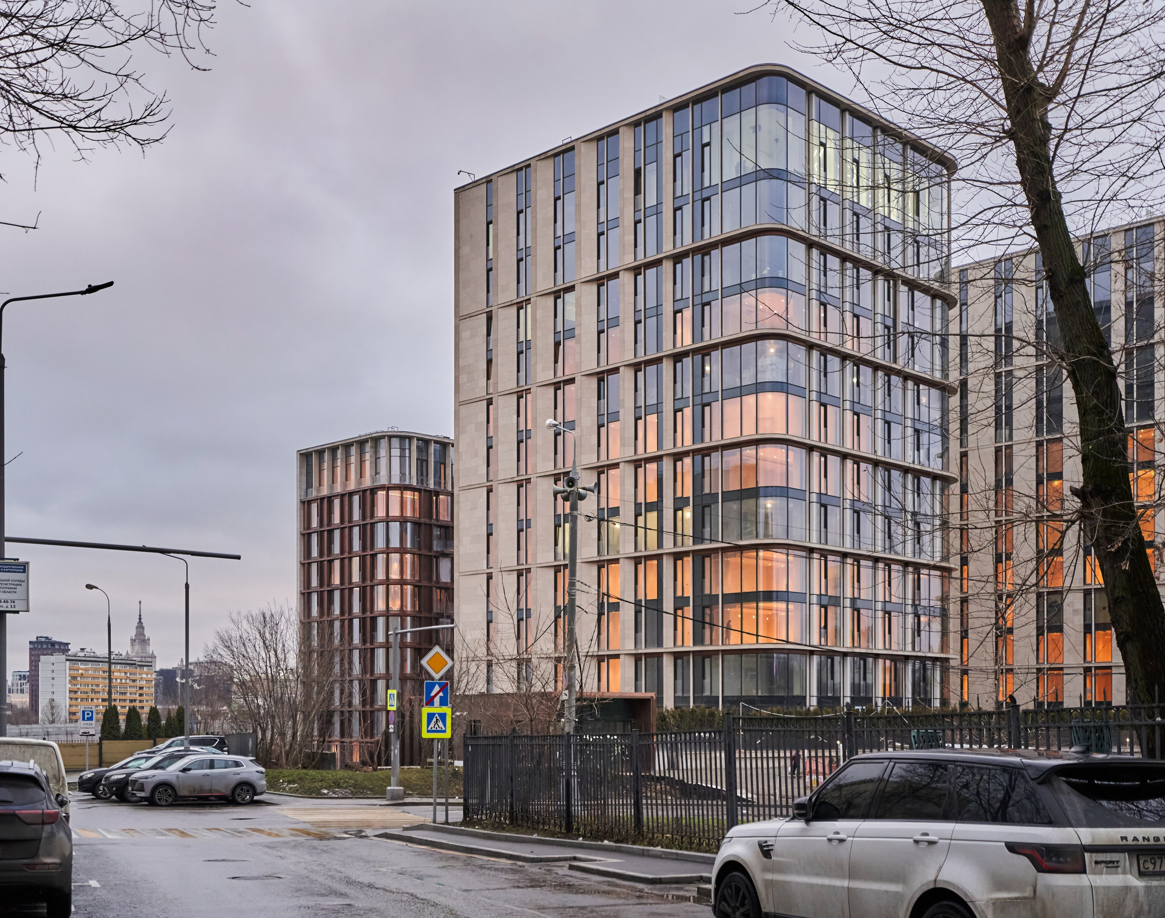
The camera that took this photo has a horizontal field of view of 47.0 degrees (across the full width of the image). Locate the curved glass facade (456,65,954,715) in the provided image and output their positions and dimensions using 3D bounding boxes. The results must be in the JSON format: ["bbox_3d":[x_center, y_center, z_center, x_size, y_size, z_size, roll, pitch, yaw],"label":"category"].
[{"bbox_3d":[9.827,-1.600,111.405,33.762,43.784,25.005,-6,-8,45],"label":"curved glass facade"}]

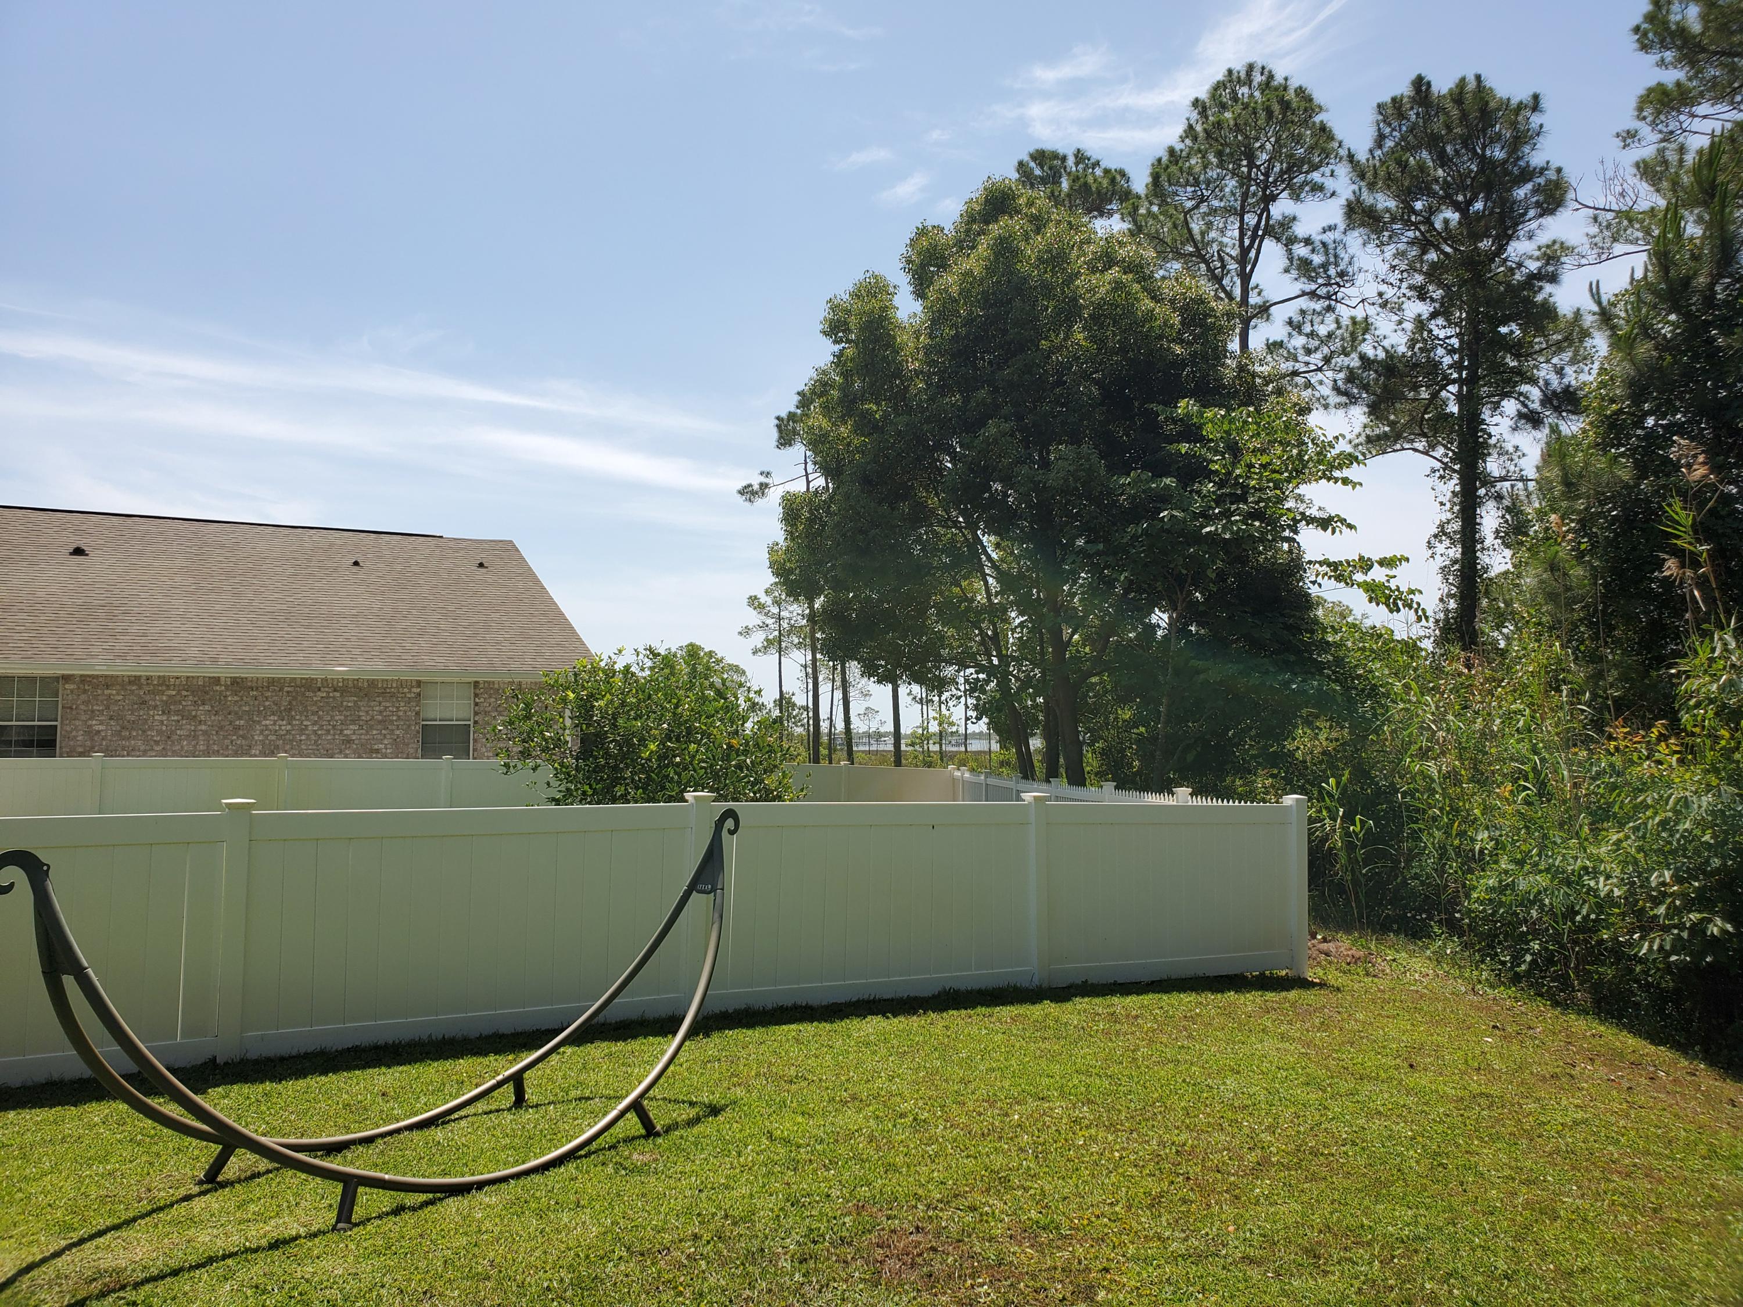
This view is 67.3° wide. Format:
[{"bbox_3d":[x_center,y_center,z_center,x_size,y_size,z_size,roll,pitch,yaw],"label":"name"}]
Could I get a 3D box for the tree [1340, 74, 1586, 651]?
[{"bbox_3d":[9.966,-3.650,22.000,3.900,12.200,3.900,-1,-4,25],"label":"tree"}]

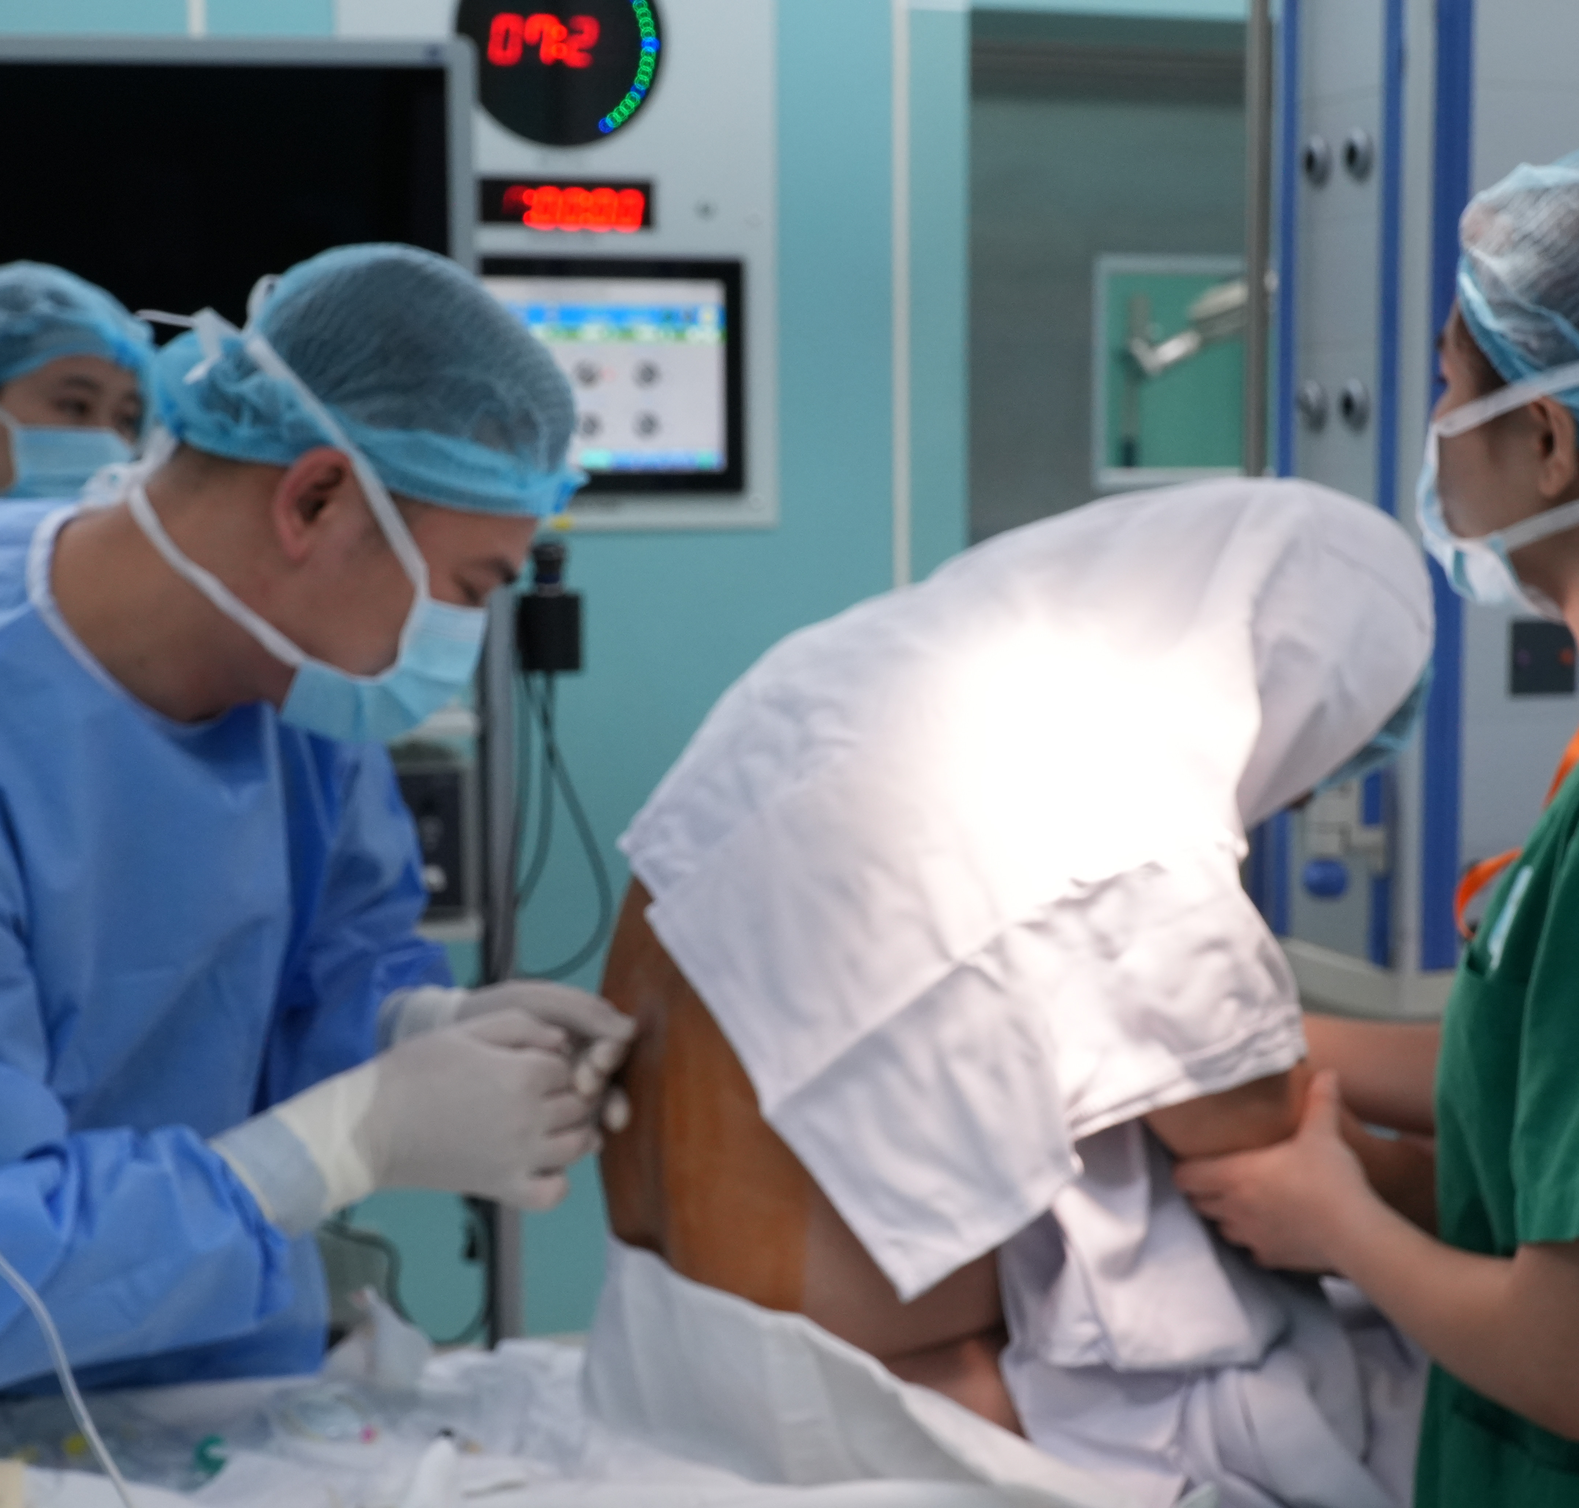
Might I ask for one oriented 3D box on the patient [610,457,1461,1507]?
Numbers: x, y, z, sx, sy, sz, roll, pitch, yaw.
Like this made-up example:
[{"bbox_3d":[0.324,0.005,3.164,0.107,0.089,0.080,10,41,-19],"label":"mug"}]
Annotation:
[{"bbox_3d":[0.180,0.307,1.940,0.640,0.980,0.480,-3,7,-22],"label":"patient"}]

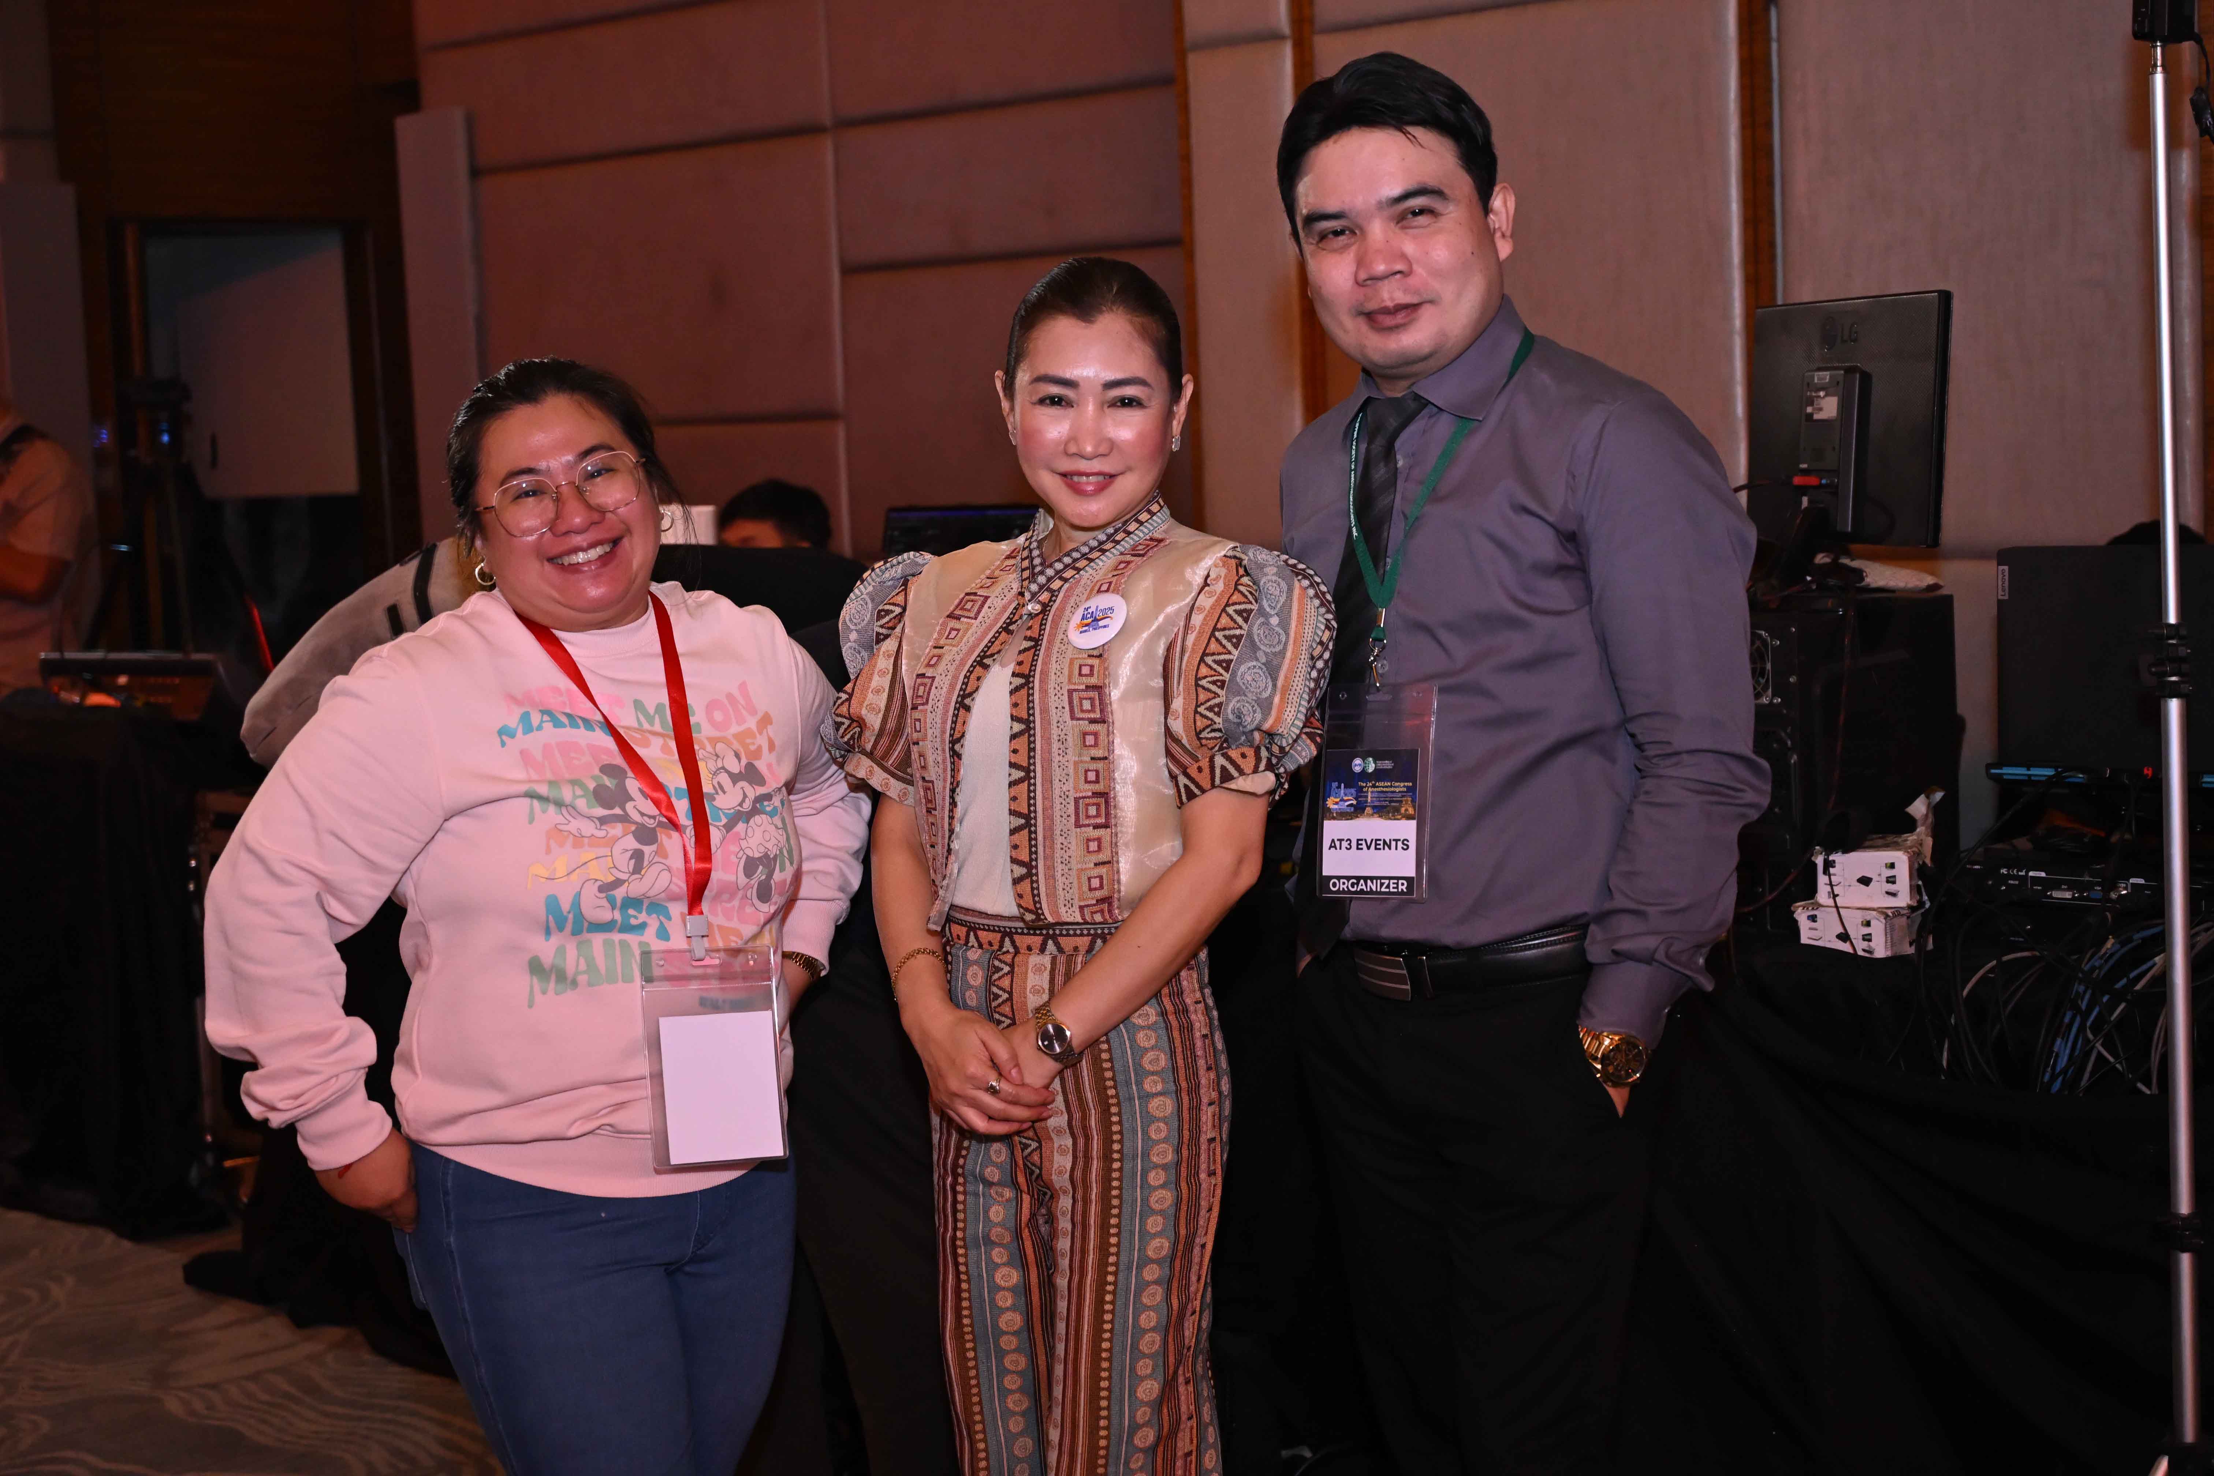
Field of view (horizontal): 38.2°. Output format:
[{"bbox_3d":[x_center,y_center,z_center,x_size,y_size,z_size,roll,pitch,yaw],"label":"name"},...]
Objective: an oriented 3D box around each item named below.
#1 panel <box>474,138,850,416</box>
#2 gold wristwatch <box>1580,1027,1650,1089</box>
[{"bbox_3d":[-1.013,-0.999,7.132,1.254,0.596,0.050,3,8,41],"label":"panel"},{"bbox_3d":[0.401,0.251,2.520,0.062,0.044,0.056,21,-12,-14],"label":"gold wristwatch"}]

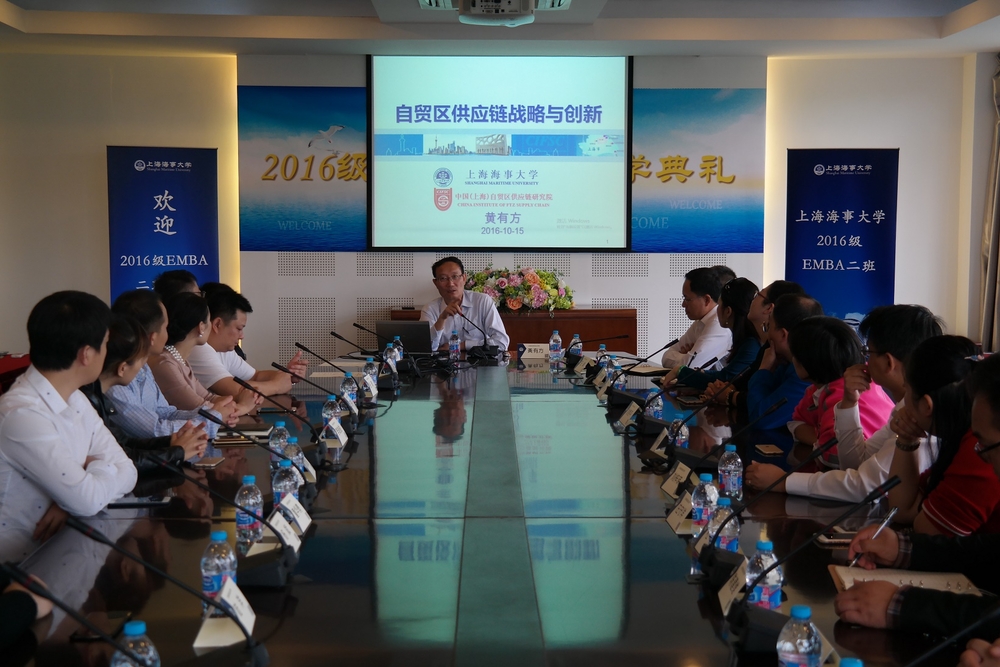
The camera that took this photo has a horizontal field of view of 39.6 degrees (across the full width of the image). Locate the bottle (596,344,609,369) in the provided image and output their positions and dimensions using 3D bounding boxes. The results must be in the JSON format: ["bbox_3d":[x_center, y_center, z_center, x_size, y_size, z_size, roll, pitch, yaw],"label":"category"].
[{"bbox_3d":[0.515,0.128,6.950,0.065,0.148,0.065,0,4,0],"label":"bottle"}]

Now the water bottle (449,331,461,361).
[{"bbox_3d":[-0.254,0.065,7.880,0.065,0.148,0.065,0,4,0],"label":"water bottle"}]

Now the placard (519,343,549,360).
[{"bbox_3d":[0.183,0.098,7.405,0.178,0.080,0.080,0,4,0],"label":"placard"}]

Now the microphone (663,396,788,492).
[{"bbox_3d":[0.604,0.291,3.614,0.295,0.247,0.120,0,4,0],"label":"microphone"}]

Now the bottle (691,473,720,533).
[{"bbox_3d":[0.483,0.389,3.260,0.066,0.148,0.066,0,4,0],"label":"bottle"}]

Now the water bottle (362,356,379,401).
[{"bbox_3d":[-0.552,0.180,5.930,0.066,0.148,0.066,0,4,0],"label":"water bottle"}]

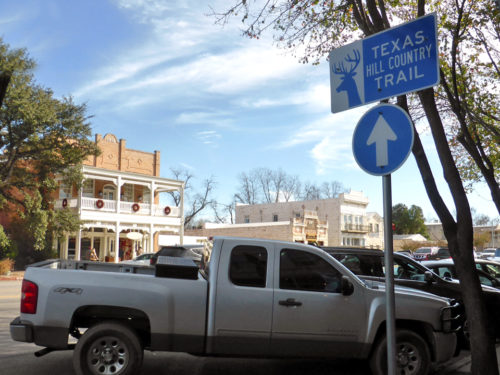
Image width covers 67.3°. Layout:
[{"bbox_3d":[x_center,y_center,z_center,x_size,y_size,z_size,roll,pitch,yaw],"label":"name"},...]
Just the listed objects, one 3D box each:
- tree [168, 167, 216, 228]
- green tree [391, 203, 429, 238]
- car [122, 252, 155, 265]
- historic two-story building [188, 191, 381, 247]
[{"bbox_3d":[-8.575,3.864,56.097,6.800,13.780,6.500,2,-9,-9],"label":"tree"},{"bbox_3d":[33.166,9.003,77.657,7.800,11.980,7.500,-3,-10,23],"label":"green tree"},{"bbox_3d":[-5.574,4.587,22.337,4.550,1.450,1.800,0,-9,6],"label":"car"},{"bbox_3d":[5.814,6.975,62.859,24.500,10.300,23.000,10,-13,-43],"label":"historic two-story building"}]

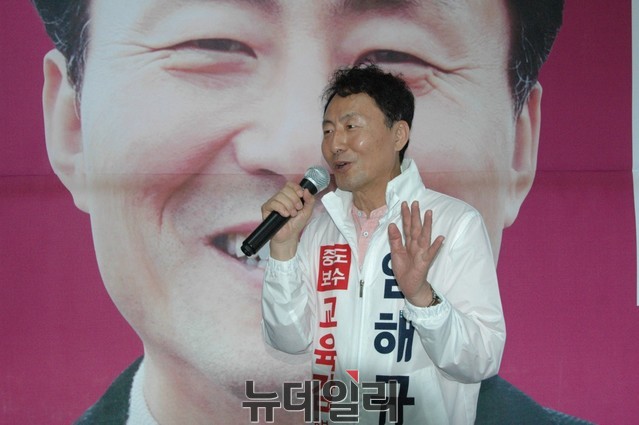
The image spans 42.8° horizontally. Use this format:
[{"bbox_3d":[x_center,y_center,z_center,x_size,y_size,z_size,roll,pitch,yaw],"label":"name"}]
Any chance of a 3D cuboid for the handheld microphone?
[{"bbox_3d":[-0.067,-0.004,1.605,0.052,0.237,0.052,44,-12,0],"label":"handheld microphone"}]

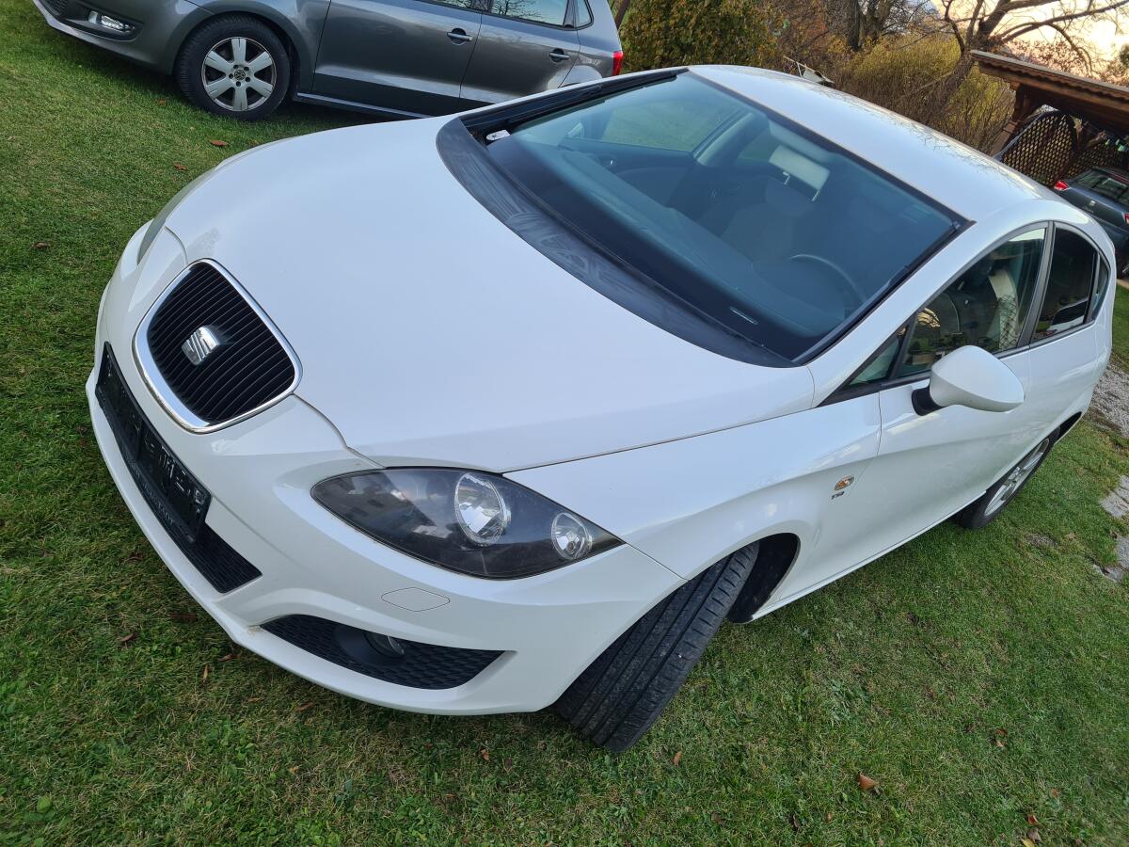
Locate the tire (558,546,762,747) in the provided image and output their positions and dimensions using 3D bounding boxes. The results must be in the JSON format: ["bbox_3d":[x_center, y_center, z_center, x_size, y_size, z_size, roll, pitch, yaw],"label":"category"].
[{"bbox_3d":[0.235,0.481,2.059,0.210,0.630,0.630,32,29,10],"label":"tire"}]

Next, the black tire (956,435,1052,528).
[{"bbox_3d":[2.004,0.191,3.891,0.630,0.630,0.210,-10,43,-46],"label":"black tire"}]

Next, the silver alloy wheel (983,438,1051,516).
[{"bbox_3d":[2.009,0.195,3.887,0.445,0.445,0.180,-10,43,-46],"label":"silver alloy wheel"}]

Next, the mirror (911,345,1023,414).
[{"bbox_3d":[1.041,-0.079,2.165,0.170,0.185,0.220,-10,43,-46],"label":"mirror"}]

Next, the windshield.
[{"bbox_3d":[0.398,-0.691,2.404,0.985,0.120,1.340,-30,55,-27],"label":"windshield"}]

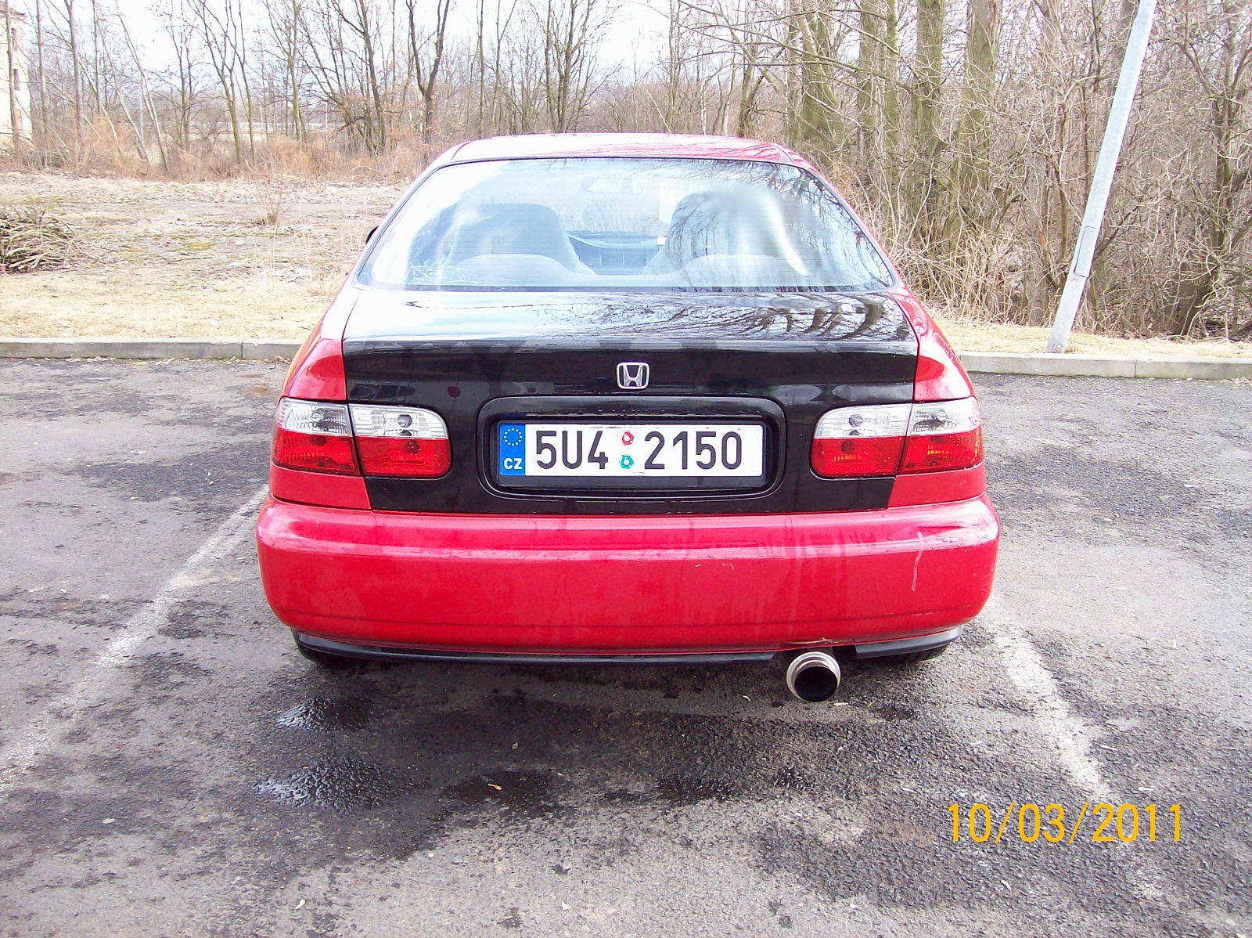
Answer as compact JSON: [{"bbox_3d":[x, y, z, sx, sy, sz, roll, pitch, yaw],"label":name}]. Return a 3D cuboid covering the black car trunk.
[{"bbox_3d":[0.008,-0.162,2.767,1.210,0.370,0.610,0,15,-1],"label":"black car trunk"}]

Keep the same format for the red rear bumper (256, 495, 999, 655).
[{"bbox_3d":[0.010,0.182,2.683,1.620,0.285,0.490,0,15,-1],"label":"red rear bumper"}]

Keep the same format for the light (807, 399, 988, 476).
[{"bbox_3d":[0.563,-0.074,2.620,0.385,0.150,0.190,0,15,-1],"label":"light"}]

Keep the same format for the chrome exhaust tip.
[{"bbox_3d":[0.363,0.391,2.553,0.105,0.105,0.140,0,15,-1],"label":"chrome exhaust tip"}]

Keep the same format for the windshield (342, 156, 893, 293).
[{"bbox_3d":[0.001,-0.597,3.251,1.250,0.120,0.640,0,43,-1],"label":"windshield"}]

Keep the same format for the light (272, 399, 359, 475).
[{"bbox_3d":[-0.628,-0.078,2.635,0.220,0.150,0.180,0,15,-1],"label":"light"}]

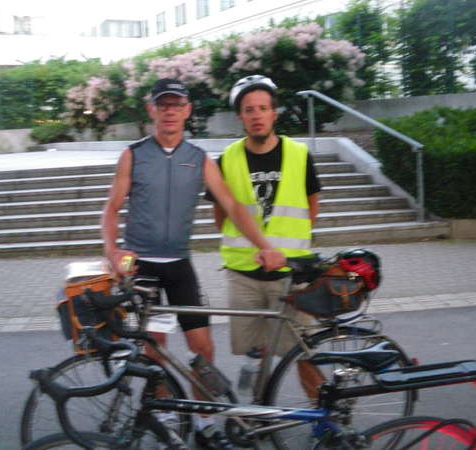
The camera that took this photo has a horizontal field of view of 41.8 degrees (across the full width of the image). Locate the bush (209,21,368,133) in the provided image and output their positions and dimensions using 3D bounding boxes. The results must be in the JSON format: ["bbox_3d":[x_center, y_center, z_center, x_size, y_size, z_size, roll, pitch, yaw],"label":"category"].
[{"bbox_3d":[1.052,-3.073,13.000,3.200,2.300,2.300,-3,9,-2],"label":"bush"}]

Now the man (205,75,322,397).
[{"bbox_3d":[0.130,0.175,3.170,0.560,1.830,0.380,-3,9,-2],"label":"man"}]

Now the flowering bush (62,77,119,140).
[{"bbox_3d":[-4.089,-3.230,17.300,1.550,1.800,1.400,-3,9,-2],"label":"flowering bush"}]

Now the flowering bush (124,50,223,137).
[{"bbox_3d":[-1.596,-3.228,15.200,2.300,2.150,1.900,-3,9,-2],"label":"flowering bush"}]

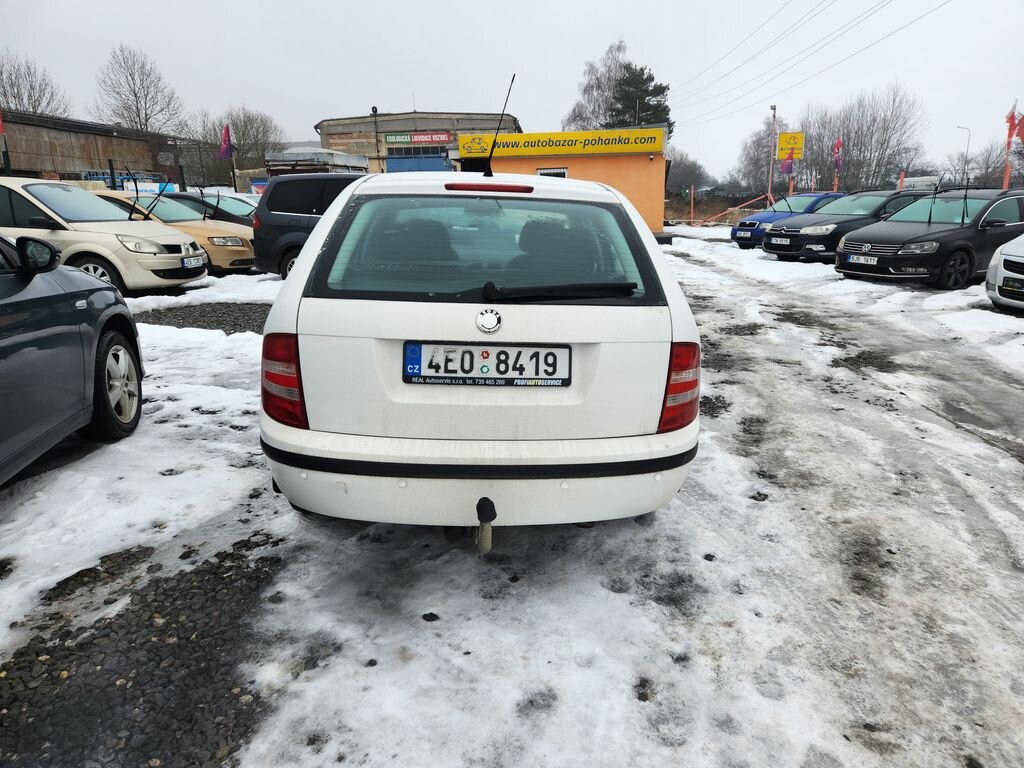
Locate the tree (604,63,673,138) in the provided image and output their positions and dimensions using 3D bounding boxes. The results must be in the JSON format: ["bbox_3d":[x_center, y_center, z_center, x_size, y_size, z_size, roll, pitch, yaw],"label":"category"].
[{"bbox_3d":[10.227,-20.014,55.811,6.400,11.680,6.400,3,16,9],"label":"tree"}]

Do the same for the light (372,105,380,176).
[{"bbox_3d":[-6.134,-9.884,31.500,0.300,5.700,0.300,-1,15,0],"label":"light"}]

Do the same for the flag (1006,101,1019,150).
[{"bbox_3d":[11.758,-6.079,16.000,0.350,1.120,0.150,6,16,19],"label":"flag"}]

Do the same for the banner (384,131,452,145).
[{"bbox_3d":[-5.815,-15.219,42.093,4.270,0.640,0.080,3,16,10],"label":"banner"}]

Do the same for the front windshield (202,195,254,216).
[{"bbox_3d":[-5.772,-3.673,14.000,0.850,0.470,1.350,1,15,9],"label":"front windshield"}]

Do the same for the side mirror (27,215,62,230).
[{"bbox_3d":[-5.700,-1.968,8.302,0.190,0.180,0.270,1,15,5],"label":"side mirror"}]

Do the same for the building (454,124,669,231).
[{"bbox_3d":[1.979,-7.315,24.524,6.900,3.300,4.800,2,15,11],"label":"building"}]

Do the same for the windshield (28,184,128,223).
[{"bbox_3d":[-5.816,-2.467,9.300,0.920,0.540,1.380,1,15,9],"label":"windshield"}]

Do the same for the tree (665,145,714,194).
[{"bbox_3d":[19.642,-22.547,74.229,7.000,6.780,7.000,4,16,14],"label":"tree"}]

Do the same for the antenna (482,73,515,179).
[{"bbox_3d":[-0.043,-0.941,2.495,0.050,0.390,0.060,15,40,-4],"label":"antenna"}]

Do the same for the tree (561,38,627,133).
[{"bbox_3d":[7.710,-22.018,58.790,7.200,13.960,7.200,2,16,7],"label":"tree"}]

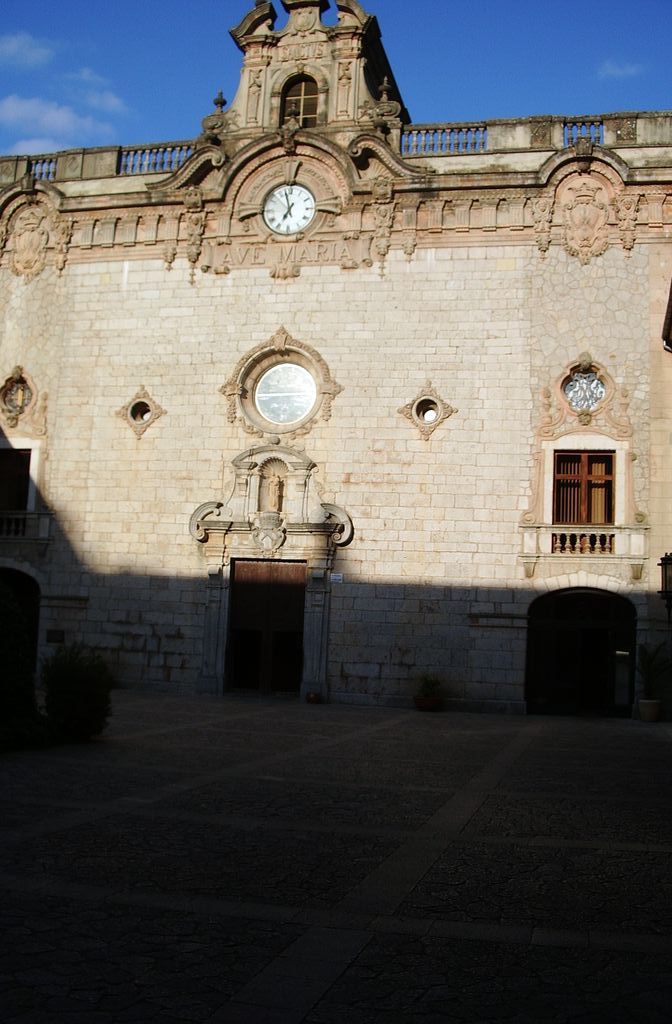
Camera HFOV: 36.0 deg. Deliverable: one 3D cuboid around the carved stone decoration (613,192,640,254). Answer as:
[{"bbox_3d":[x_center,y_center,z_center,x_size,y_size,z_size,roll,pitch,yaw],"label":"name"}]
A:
[{"bbox_3d":[7.190,-7.125,25.645,0.650,1.520,0.250,1,-7,11],"label":"carved stone decoration"}]

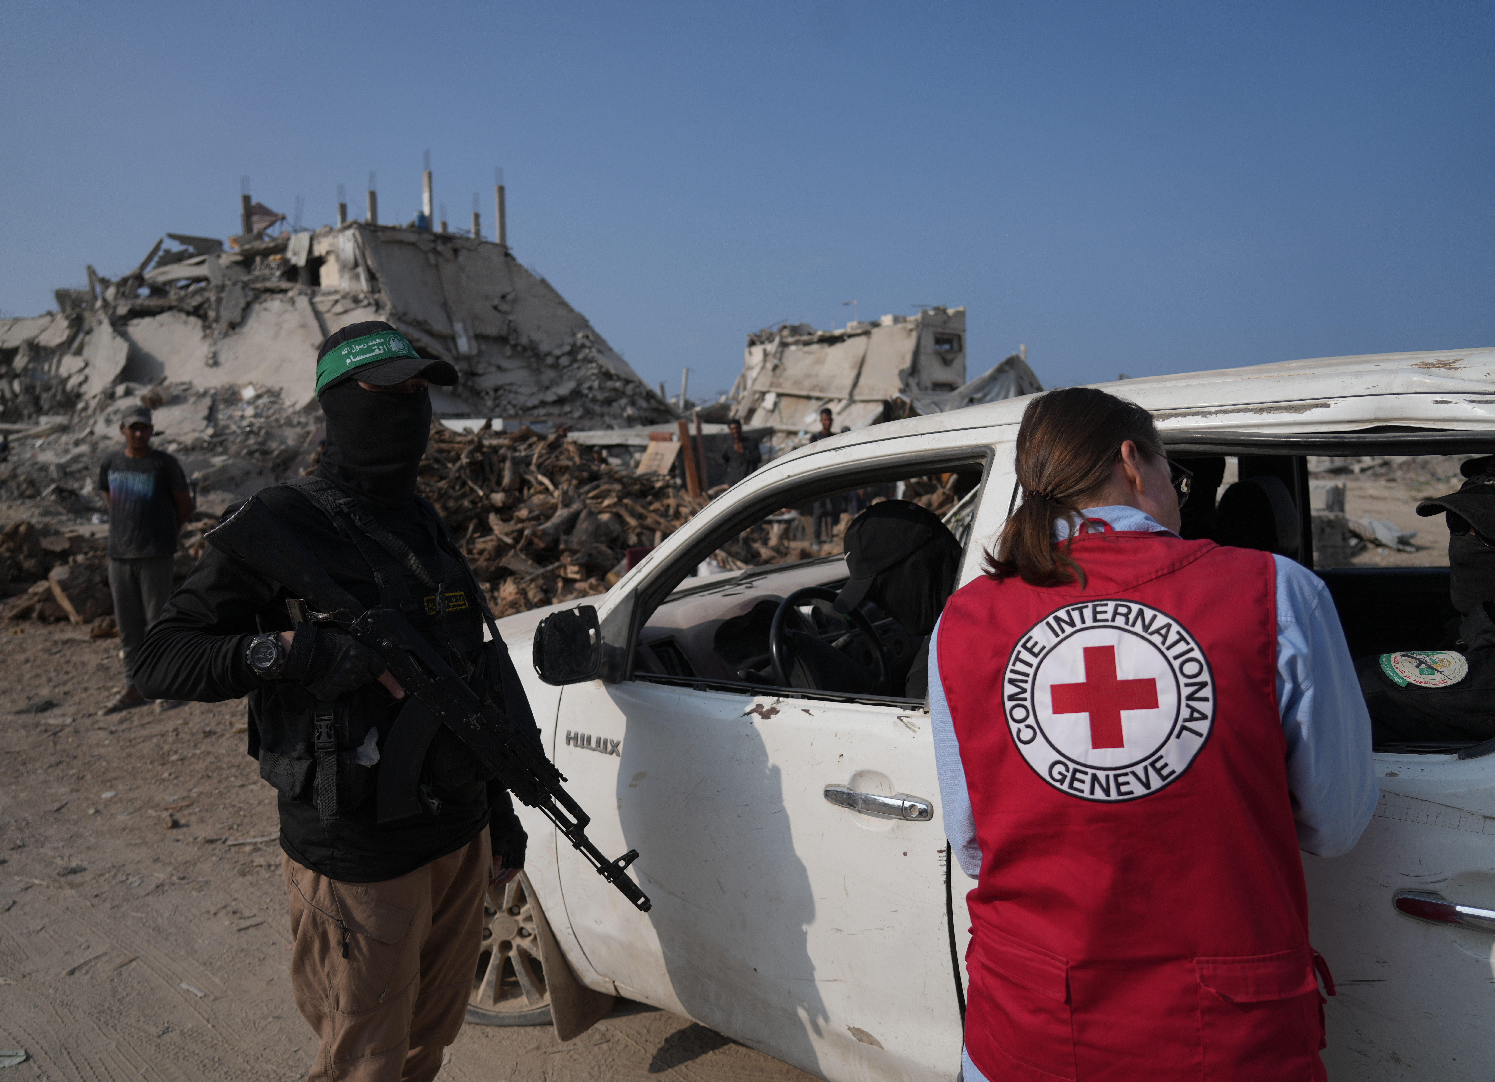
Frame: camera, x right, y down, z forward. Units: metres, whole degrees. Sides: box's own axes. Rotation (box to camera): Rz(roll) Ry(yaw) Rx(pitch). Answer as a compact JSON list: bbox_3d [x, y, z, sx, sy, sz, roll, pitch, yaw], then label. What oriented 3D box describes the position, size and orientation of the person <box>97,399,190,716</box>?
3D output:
[{"bbox_3d":[-3.475,0.092,6.250,0.520,1.740,0.380,-1,6,-8],"label":"person"}]

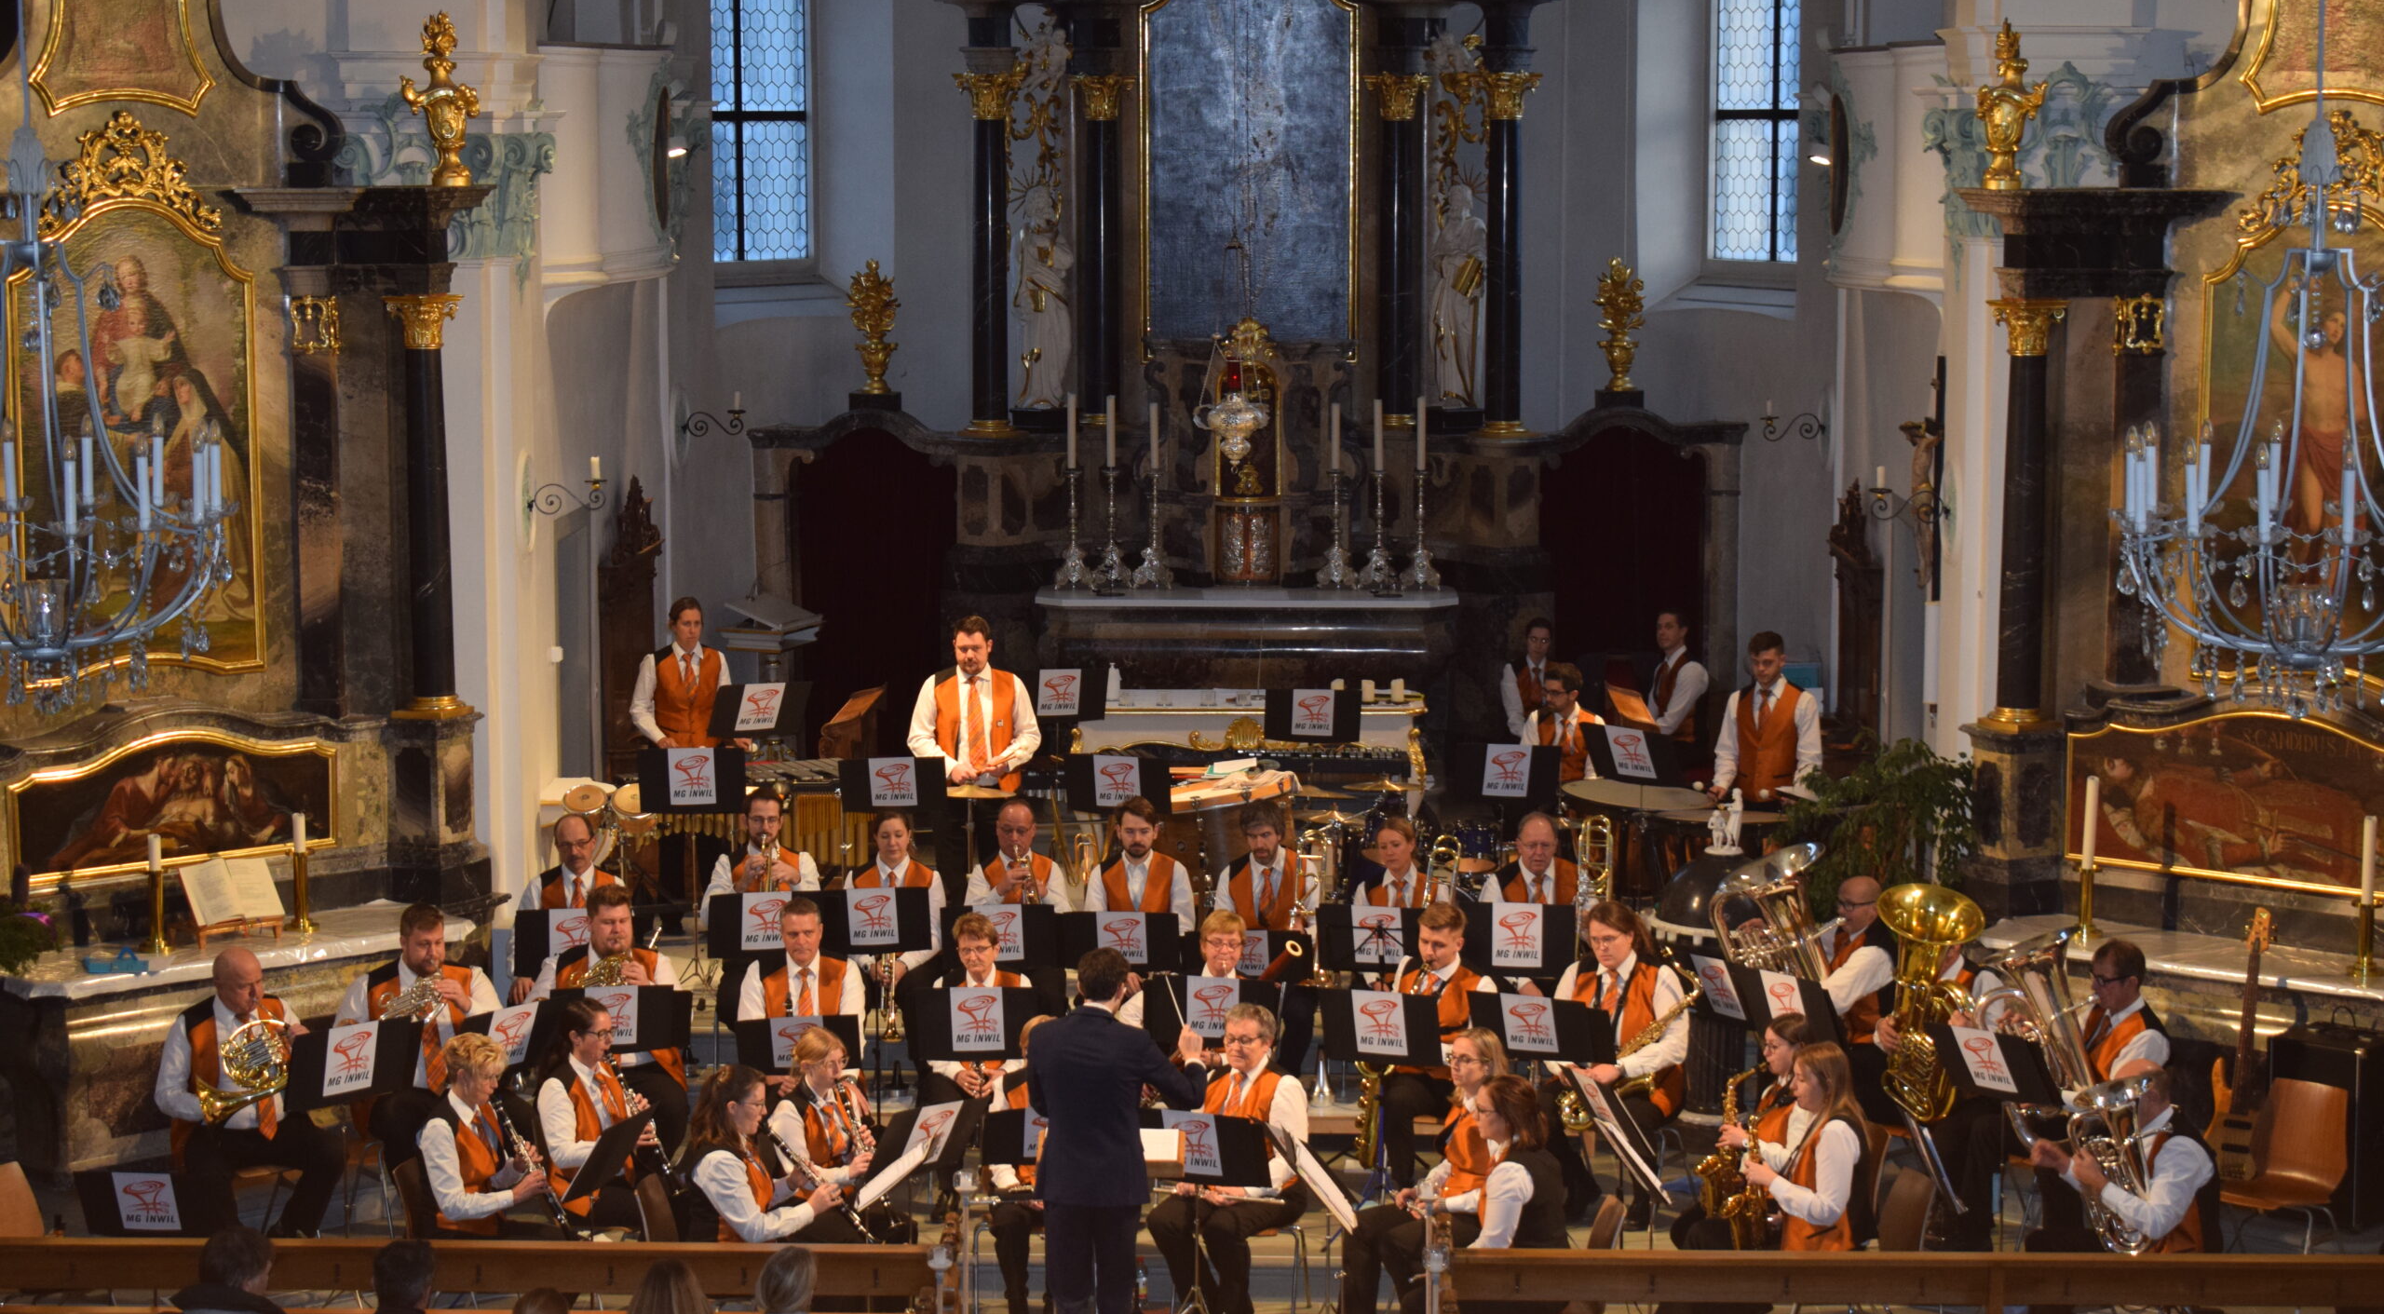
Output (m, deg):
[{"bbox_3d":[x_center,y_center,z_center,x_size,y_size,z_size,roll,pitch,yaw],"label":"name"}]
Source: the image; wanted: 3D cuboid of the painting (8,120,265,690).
[{"bbox_3d":[-4.538,-1.118,19.100,1.120,2.380,0.130,-6,9,-40],"label":"painting"}]

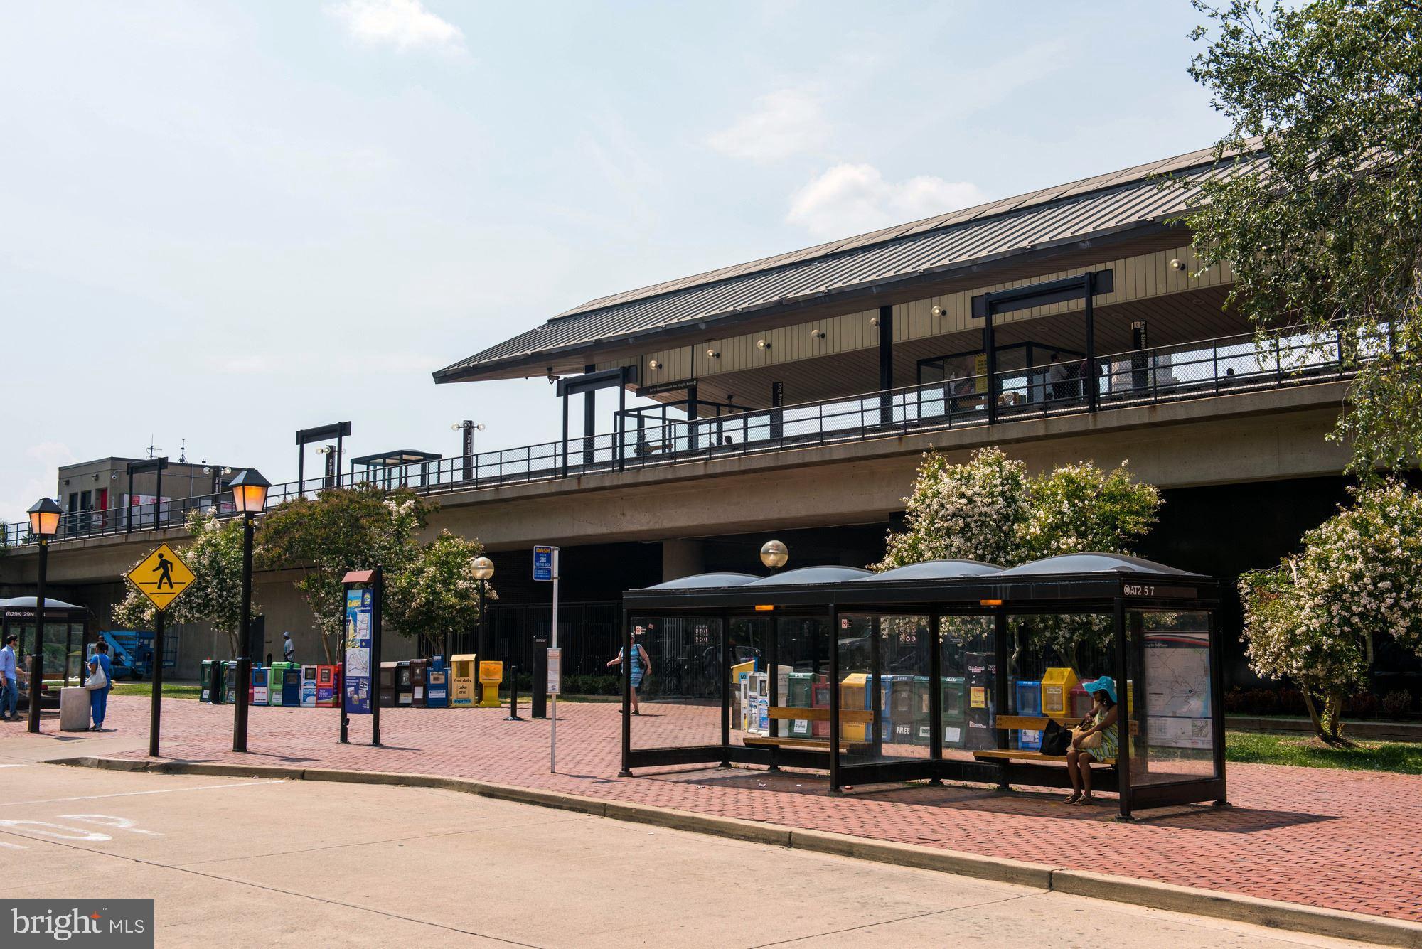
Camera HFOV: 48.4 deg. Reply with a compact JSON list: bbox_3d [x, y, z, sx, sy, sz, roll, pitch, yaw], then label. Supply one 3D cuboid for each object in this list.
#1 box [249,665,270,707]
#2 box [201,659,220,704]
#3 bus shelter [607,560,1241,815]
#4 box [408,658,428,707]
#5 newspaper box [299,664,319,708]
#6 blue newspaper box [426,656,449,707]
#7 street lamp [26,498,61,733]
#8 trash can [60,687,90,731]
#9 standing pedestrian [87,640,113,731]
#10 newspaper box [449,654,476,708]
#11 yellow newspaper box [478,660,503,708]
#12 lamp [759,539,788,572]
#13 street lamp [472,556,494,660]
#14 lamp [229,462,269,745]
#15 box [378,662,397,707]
[{"bbox_3d":[-11.207,5.244,39.371,0.420,1.000,0.400,0,-6,-2],"label":"box"},{"bbox_3d":[-12.973,5.378,41.072,0.450,1.100,0.420,0,-6,0],"label":"box"},{"bbox_3d":[2.001,2.263,17.728,1.814,2.511,7.184,6,-9,-43],"label":"bus shelter"},{"bbox_3d":[-7.172,5.129,38.813,0.420,1.170,0.400,0,-6,1],"label":"box"},{"bbox_3d":[-9.909,5.225,39.156,0.430,1.050,0.400,-1,-6,14],"label":"newspaper box"},{"bbox_3d":[-6.664,5.059,38.669,0.520,1.280,0.450,0,-6,0],"label":"blue newspaper box"},{"bbox_3d":[-12.100,2.547,28.523,0.480,4.170,0.480,-5,-8,42],"label":"street lamp"},{"bbox_3d":[-12.111,4.454,30.139,0.530,0.810,0.530,2,-7,-17],"label":"trash can"},{"bbox_3d":[-11.068,3.846,28.687,0.380,1.620,0.460,-6,-8,43],"label":"standing pedestrian"},{"bbox_3d":[-6.068,5.070,38.870,0.570,1.300,0.480,0,-6,-3],"label":"newspaper box"},{"bbox_3d":[-5.164,4.937,37.261,0.520,1.070,0.460,0,-6,3],"label":"yellow newspaper box"},{"bbox_3d":[1.207,3.035,30.962,0.550,3.500,0.550,6,-9,-43],"label":"lamp"},{"bbox_3d":[-5.999,4.077,41.404,0.600,3.800,0.600,0,-6,0],"label":"street lamp"},{"bbox_3d":[-7.137,2.071,24.220,0.480,4.300,0.480,6,-9,-43],"label":"lamp"},{"bbox_3d":[-7.963,5.174,38.959,0.470,1.110,0.420,0,-6,4],"label":"box"}]

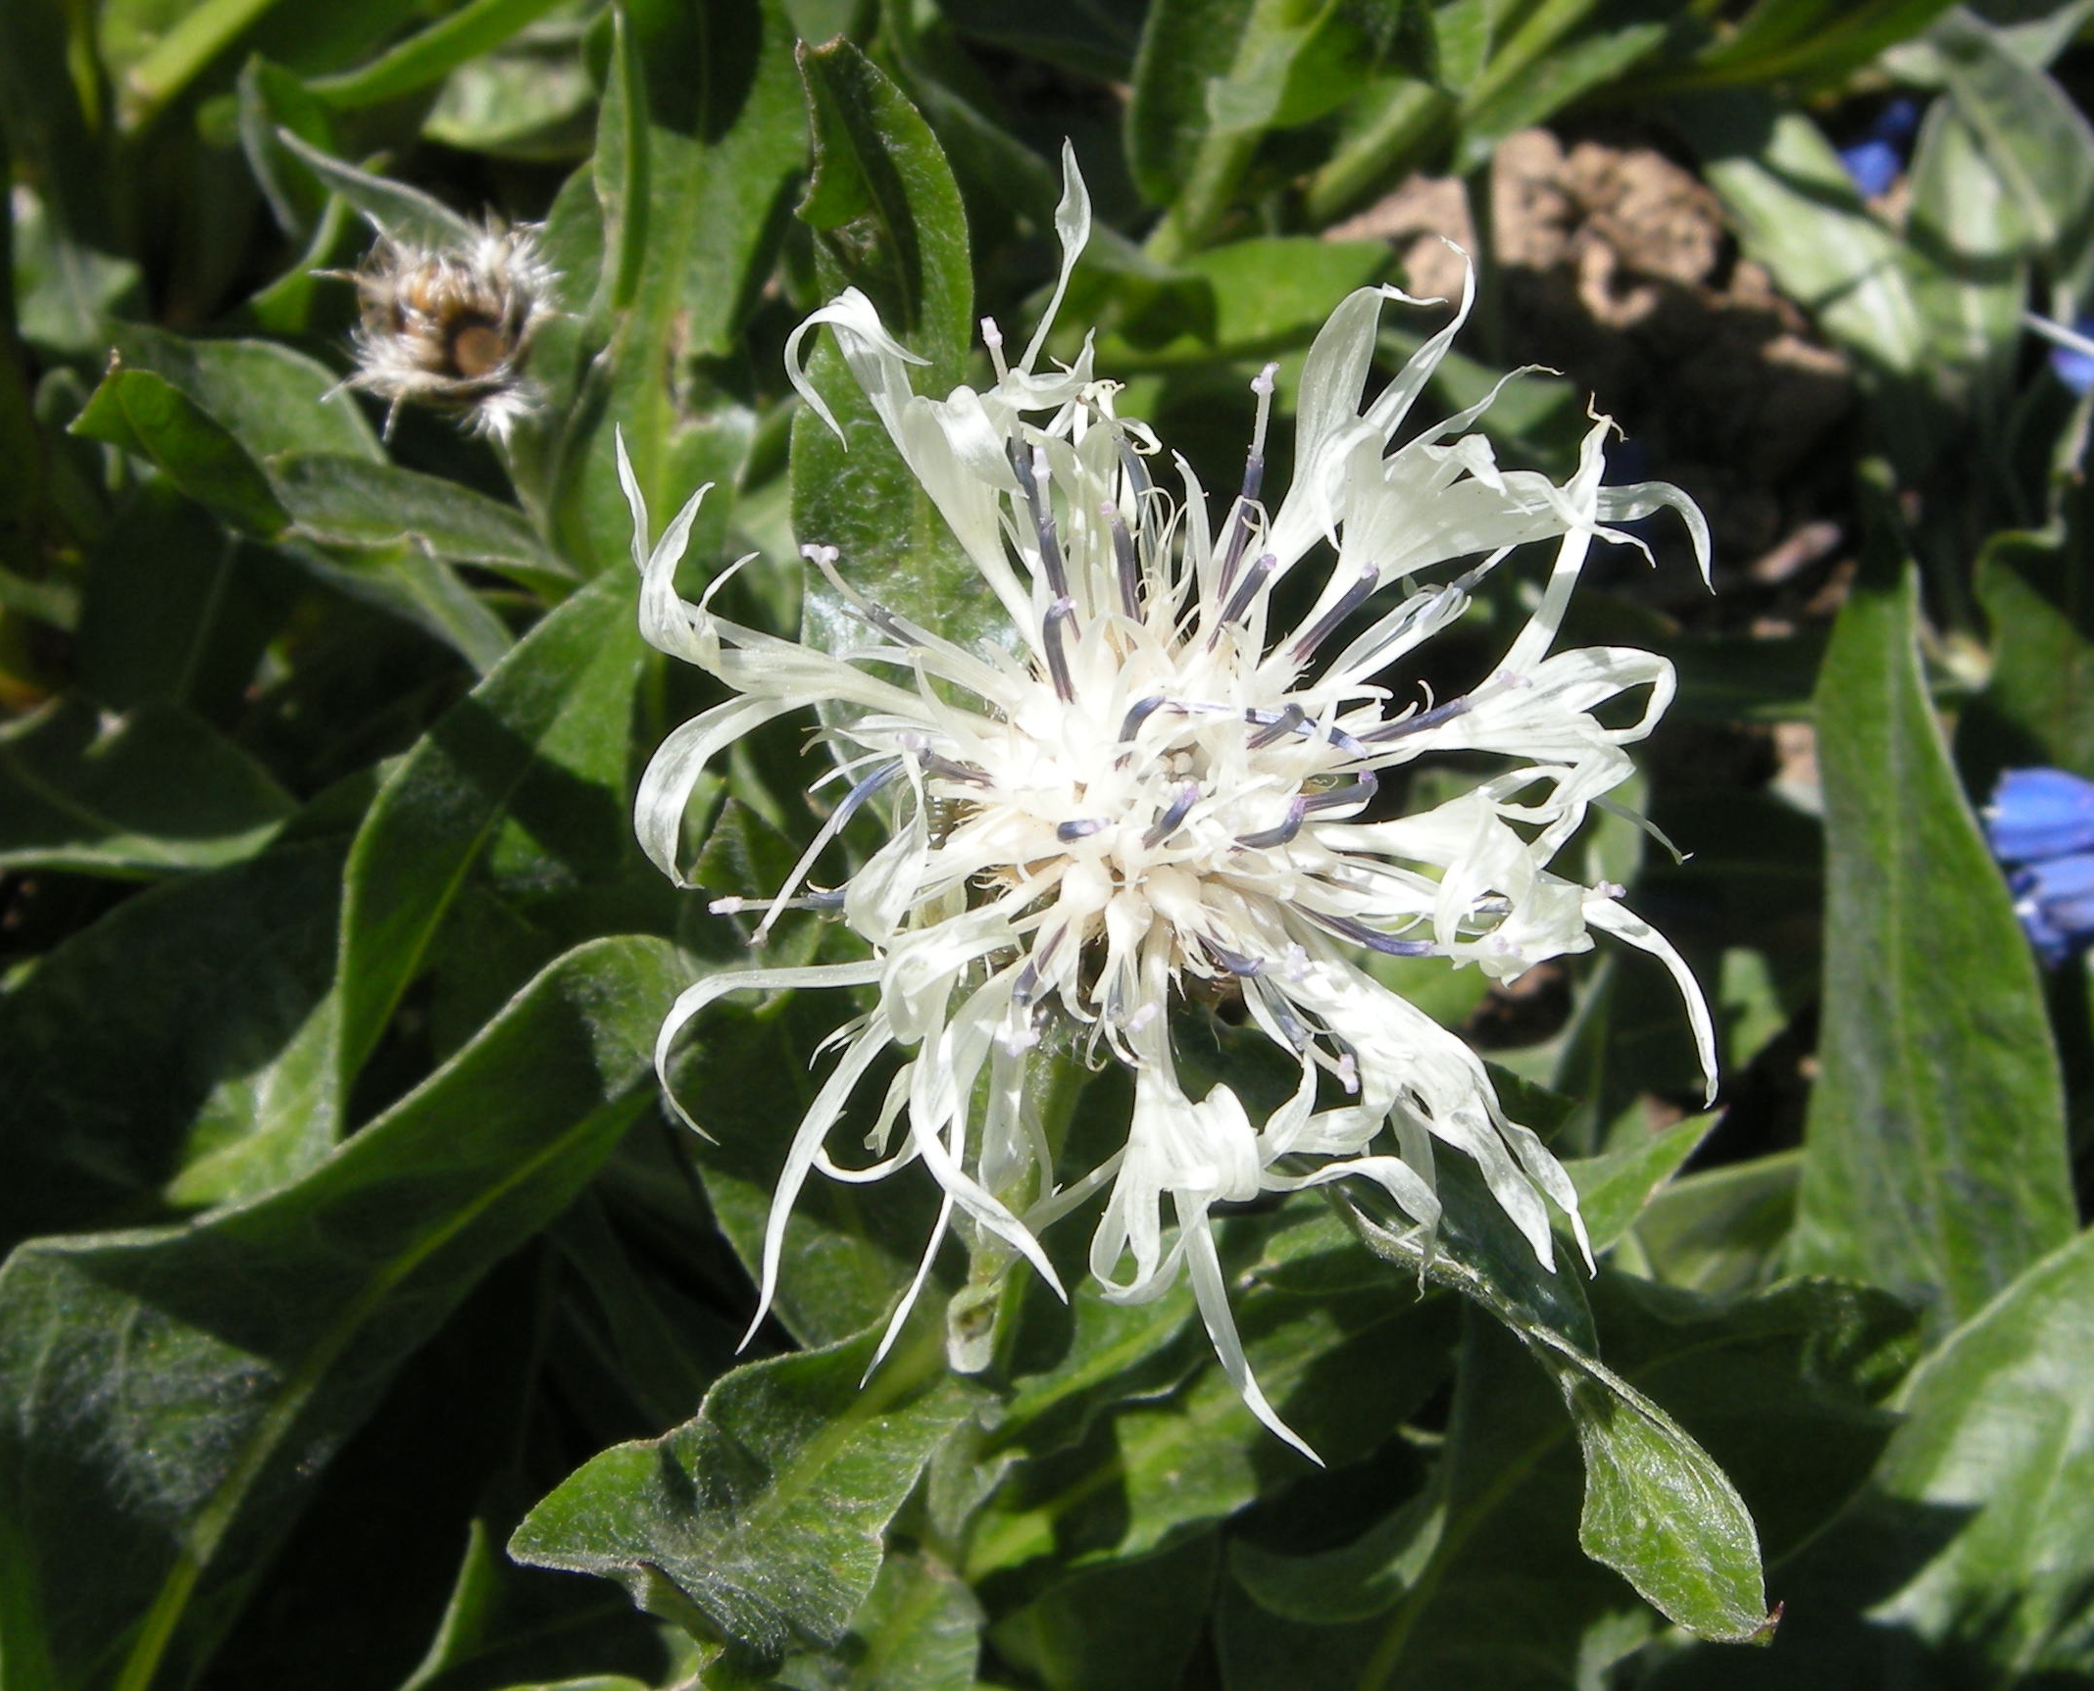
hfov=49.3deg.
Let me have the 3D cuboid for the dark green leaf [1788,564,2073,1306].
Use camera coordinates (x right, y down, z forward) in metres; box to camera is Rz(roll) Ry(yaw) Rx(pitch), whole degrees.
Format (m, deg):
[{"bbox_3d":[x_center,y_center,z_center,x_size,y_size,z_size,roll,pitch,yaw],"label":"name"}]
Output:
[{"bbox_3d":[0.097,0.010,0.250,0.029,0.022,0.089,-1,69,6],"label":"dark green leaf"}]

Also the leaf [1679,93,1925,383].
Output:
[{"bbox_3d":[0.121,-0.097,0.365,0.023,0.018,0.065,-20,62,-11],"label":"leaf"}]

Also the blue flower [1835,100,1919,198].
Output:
[{"bbox_3d":[0.131,-0.110,0.360,0.013,0.014,0.018,9,61,5],"label":"blue flower"}]

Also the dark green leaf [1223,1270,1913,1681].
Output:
[{"bbox_3d":[0.049,0.060,0.215,0.064,0.025,0.039,-23,66,-11],"label":"dark green leaf"}]

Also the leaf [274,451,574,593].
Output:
[{"bbox_3d":[-0.069,-0.035,0.250,0.035,0.014,0.012,6,60,3],"label":"leaf"}]

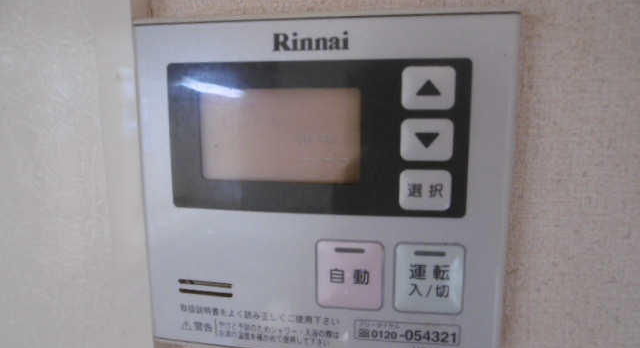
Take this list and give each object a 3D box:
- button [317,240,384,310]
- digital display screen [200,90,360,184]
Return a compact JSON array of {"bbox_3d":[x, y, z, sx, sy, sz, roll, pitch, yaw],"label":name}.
[{"bbox_3d":[0.011,0.037,0.160,0.025,0.026,0.004,1,9,9],"label":"button"},{"bbox_3d":[-0.014,-0.014,0.157,0.058,0.033,0.003,1,9,9],"label":"digital display screen"}]

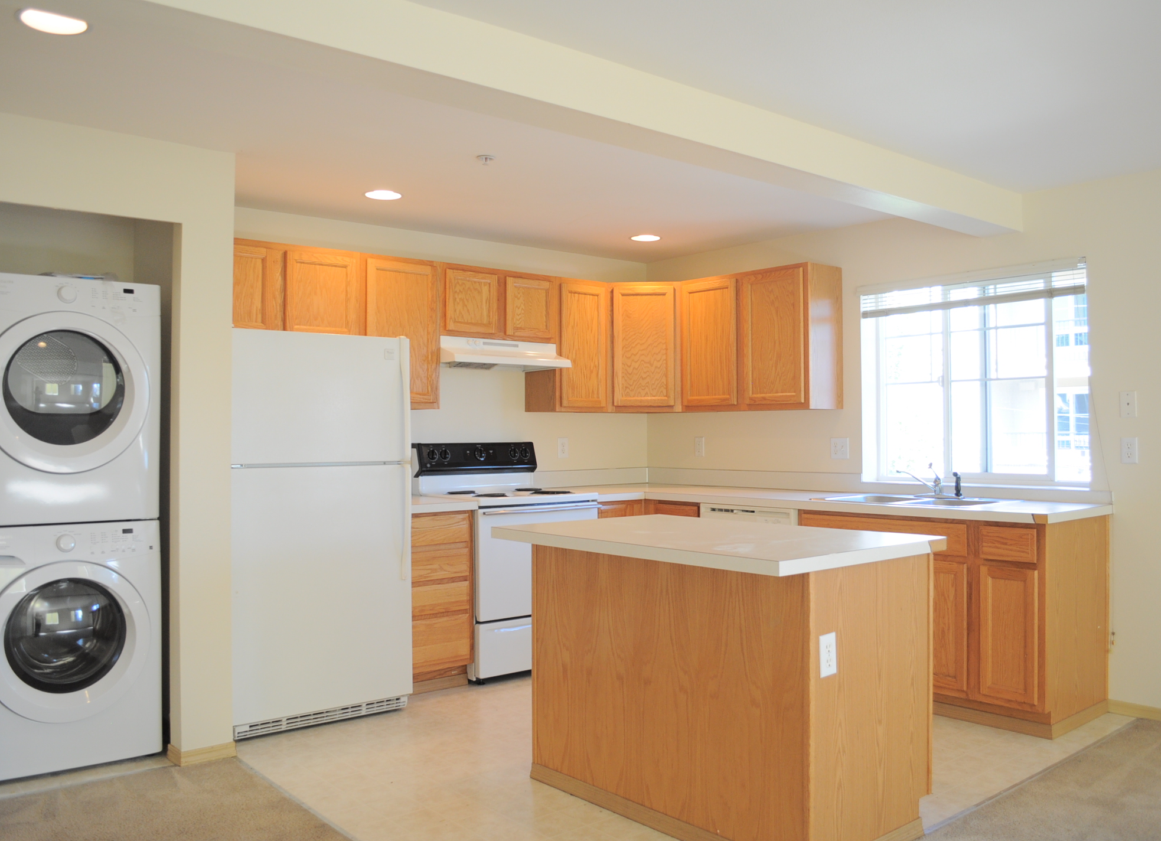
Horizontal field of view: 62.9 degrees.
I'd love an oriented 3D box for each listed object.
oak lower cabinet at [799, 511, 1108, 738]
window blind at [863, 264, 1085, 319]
[{"bbox_3d":[1.675,0.847,4.372,0.615,0.857,1.194,0,-1,-40],"label":"oak lower cabinet"},{"bbox_3d":[1.863,-0.635,4.632,0.060,0.176,1.159,0,-1,-40],"label":"window blind"}]

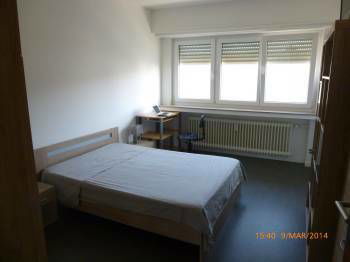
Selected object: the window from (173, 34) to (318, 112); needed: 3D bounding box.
[{"bbox_3d":[1.169,-1.103,4.825,2.634,1.325,0.089,5,13,22],"label":"window"}]

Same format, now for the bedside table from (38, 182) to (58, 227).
[{"bbox_3d":[-1.489,0.775,2.527,0.385,0.392,0.392,6,13,24],"label":"bedside table"}]

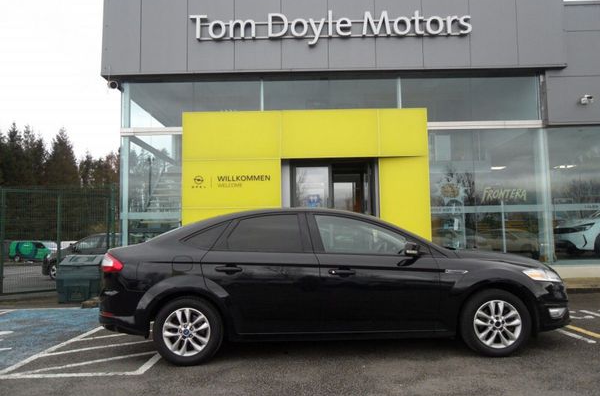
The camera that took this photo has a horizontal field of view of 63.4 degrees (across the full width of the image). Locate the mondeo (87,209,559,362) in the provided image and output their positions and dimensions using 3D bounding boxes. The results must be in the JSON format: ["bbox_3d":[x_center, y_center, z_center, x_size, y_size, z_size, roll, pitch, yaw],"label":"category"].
[{"bbox_3d":[0.328,0.831,5.357,4.784,1.490,1.930,-1,-5,-2],"label":"mondeo"}]

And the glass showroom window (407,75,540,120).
[{"bbox_3d":[3.865,-2.229,10.942,3.100,1.070,0.100,-1,-5,0],"label":"glass showroom window"}]

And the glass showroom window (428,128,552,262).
[{"bbox_3d":[4.175,-0.062,10.754,2.693,3.023,0.100,-1,-5,0],"label":"glass showroom window"}]

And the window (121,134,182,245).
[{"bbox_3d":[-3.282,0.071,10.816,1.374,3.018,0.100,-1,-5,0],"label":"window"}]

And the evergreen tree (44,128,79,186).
[{"bbox_3d":[-23.759,-0.451,48.448,4.600,13.395,4.600,-1,-5,0],"label":"evergreen tree"}]

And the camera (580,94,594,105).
[{"bbox_3d":[6.195,-2.112,10.458,0.170,0.180,0.250,0,-5,-17],"label":"camera"}]

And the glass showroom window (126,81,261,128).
[{"bbox_3d":[-2.392,-2.115,10.994,3.087,1.098,0.100,-1,-5,0],"label":"glass showroom window"}]

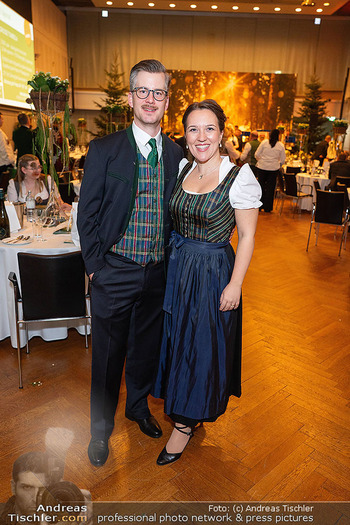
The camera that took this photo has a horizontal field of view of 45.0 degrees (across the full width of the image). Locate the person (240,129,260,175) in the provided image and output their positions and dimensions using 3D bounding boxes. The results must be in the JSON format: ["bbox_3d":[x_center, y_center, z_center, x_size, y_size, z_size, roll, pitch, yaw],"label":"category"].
[{"bbox_3d":[1.835,-2.319,10.252,0.520,1.690,0.380,-10,21,-33],"label":"person"}]

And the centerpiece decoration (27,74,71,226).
[{"bbox_3d":[-1.065,-0.989,3.736,0.380,1.250,0.370,2,17,0],"label":"centerpiece decoration"}]

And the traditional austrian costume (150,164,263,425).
[{"bbox_3d":[0.114,0.163,2.037,0.470,1.310,0.410,8,18,19],"label":"traditional austrian costume"}]

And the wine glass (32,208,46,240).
[{"bbox_3d":[-1.021,-0.281,3.210,0.088,0.230,0.088,2,17,0],"label":"wine glass"}]

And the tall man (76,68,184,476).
[{"bbox_3d":[-0.203,0.047,1.971,0.580,1.820,0.420,-5,18,-23],"label":"tall man"}]

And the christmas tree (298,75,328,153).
[{"bbox_3d":[4.303,-4.188,13.522,1.600,3.500,1.600,2,17,0],"label":"christmas tree"}]

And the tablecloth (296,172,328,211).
[{"bbox_3d":[3.561,-1.630,9.765,1.650,0.770,1.650,2,17,0],"label":"tablecloth"}]

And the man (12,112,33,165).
[{"bbox_3d":[-2.369,-1.459,6.797,0.360,1.780,0.500,-10,21,-33],"label":"man"}]

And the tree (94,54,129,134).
[{"bbox_3d":[-1.688,-3.981,11.978,1.700,3.600,1.700,2,17,0],"label":"tree"}]

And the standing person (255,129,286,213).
[{"bbox_3d":[1.948,-1.868,8.768,0.580,1.700,0.360,4,17,5],"label":"standing person"}]

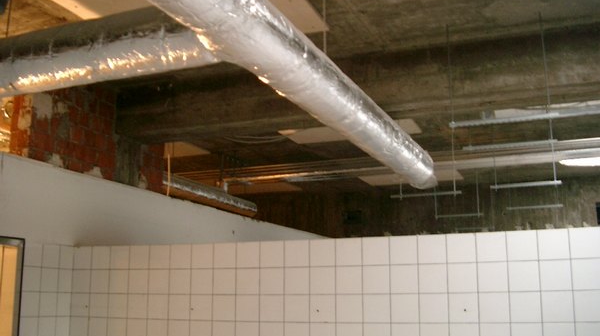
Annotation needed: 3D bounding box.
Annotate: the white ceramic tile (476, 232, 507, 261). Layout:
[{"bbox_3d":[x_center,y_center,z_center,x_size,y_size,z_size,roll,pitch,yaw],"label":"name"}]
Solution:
[{"bbox_3d":[0.958,0.394,3.207,0.150,0.150,0.009,-5,-13,21],"label":"white ceramic tile"}]

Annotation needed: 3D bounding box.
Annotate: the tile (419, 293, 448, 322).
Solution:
[{"bbox_3d":[0.685,0.717,3.281,0.150,0.150,0.010,-5,-13,21],"label":"tile"}]

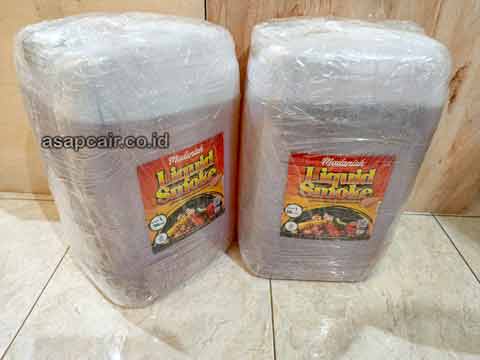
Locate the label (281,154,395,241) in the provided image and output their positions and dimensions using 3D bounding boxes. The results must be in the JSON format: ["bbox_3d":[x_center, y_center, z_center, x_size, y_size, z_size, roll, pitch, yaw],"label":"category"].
[{"bbox_3d":[0.139,0.030,0.474,0.144,0.155,0.008,2,34,1],"label":"label"}]

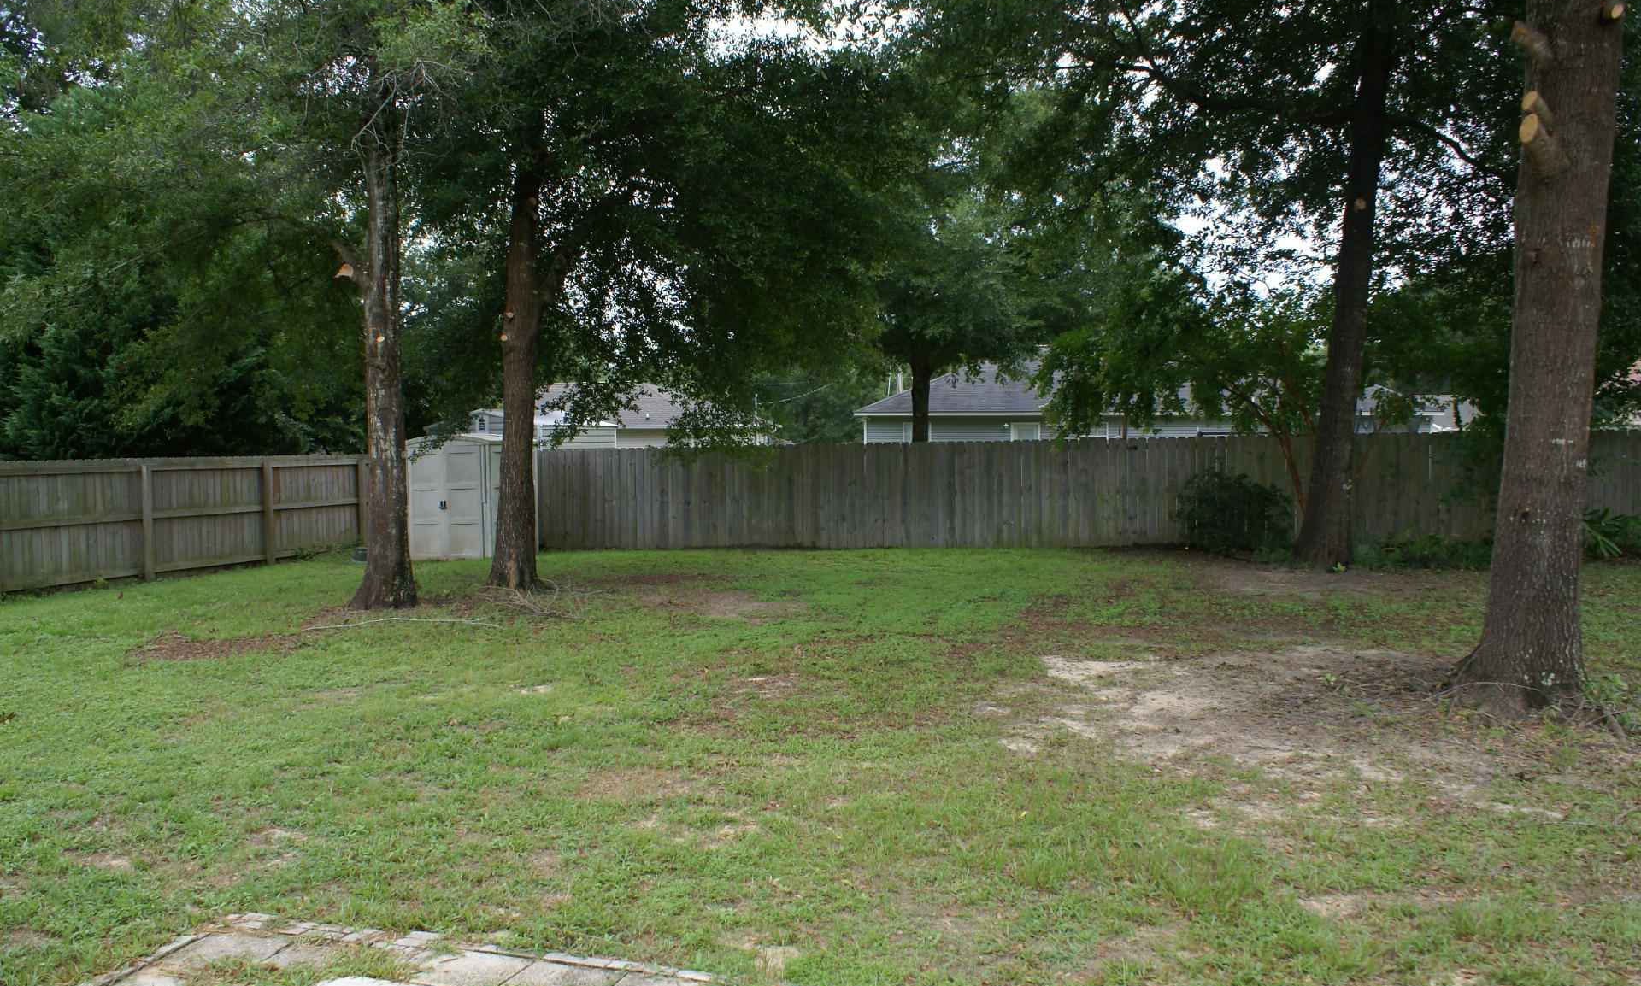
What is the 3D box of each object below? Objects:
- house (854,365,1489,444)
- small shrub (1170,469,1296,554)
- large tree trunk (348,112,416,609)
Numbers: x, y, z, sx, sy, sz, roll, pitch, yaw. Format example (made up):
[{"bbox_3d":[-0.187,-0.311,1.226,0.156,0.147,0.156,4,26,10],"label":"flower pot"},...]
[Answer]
[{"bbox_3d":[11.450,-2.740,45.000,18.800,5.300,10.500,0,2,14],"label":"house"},{"bbox_3d":[5.872,0.273,17.450,1.650,1.200,1.250,0,2,14],"label":"small shrub"},{"bbox_3d":[-4.668,-1.392,13.003,0.740,5.150,0.720,-1,2,-20],"label":"large tree trunk"}]

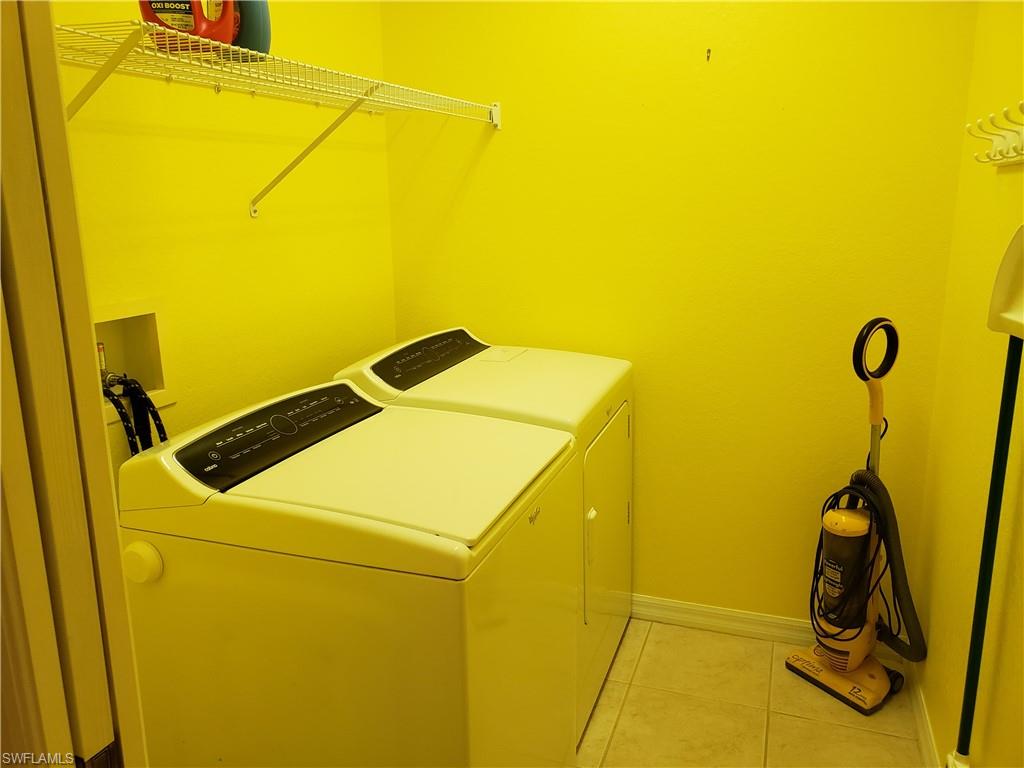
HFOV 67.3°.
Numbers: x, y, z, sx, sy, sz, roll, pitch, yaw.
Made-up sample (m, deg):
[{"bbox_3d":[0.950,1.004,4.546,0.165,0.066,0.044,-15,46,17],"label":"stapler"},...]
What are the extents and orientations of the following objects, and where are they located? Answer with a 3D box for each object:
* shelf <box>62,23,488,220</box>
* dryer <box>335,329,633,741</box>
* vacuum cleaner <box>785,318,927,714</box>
[{"bbox_3d":[-0.509,-0.601,1.987,0.412,0.328,1.510,4,15,20],"label":"shelf"},{"bbox_3d":[-0.042,0.403,2.487,0.735,1.083,0.733,4,15,20],"label":"dryer"},{"bbox_3d":[1.087,0.382,2.299,0.278,1.147,0.373,-10,16,-32],"label":"vacuum cleaner"}]

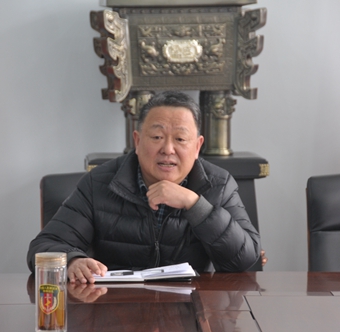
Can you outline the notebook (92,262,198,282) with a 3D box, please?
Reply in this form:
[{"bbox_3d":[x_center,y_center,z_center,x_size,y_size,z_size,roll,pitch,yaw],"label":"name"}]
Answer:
[{"bbox_3d":[-0.070,0.272,6.855,0.270,0.030,0.210,0,2,-6],"label":"notebook"}]

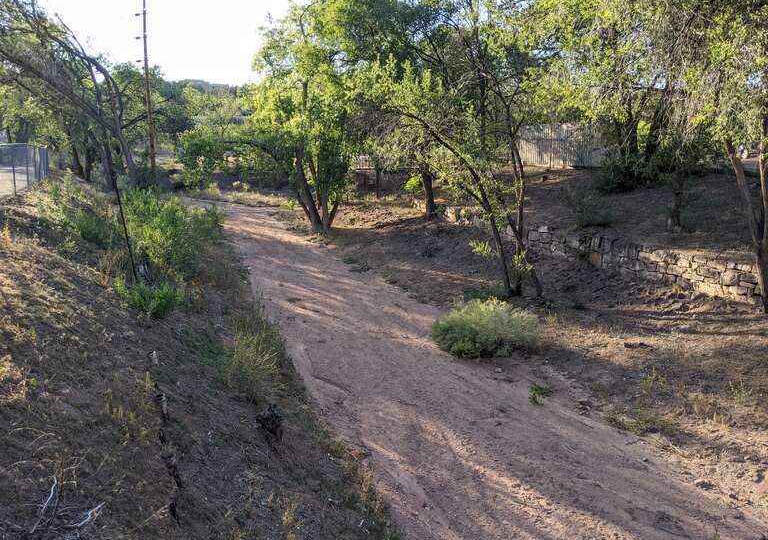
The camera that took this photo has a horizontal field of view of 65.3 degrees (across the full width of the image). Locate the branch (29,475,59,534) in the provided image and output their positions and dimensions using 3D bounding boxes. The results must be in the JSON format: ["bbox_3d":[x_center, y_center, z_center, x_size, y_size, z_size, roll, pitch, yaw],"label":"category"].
[{"bbox_3d":[-2.046,1.409,3.600,0.160,0.260,0.250,-6,12,-31],"label":"branch"}]

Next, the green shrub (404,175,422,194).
[{"bbox_3d":[1.453,-4.162,29.500,0.950,1.000,0.900,1,11,3],"label":"green shrub"}]

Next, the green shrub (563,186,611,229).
[{"bbox_3d":[5.003,-1.544,14.800,1.100,1.000,1.050,4,11,18],"label":"green shrub"}]

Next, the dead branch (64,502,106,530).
[{"bbox_3d":[-1.750,1.429,3.500,0.210,0.110,0.160,-6,12,-28],"label":"dead branch"}]

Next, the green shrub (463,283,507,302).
[{"bbox_3d":[2.047,0.499,12.200,0.880,0.520,0.750,2,11,10],"label":"green shrub"}]

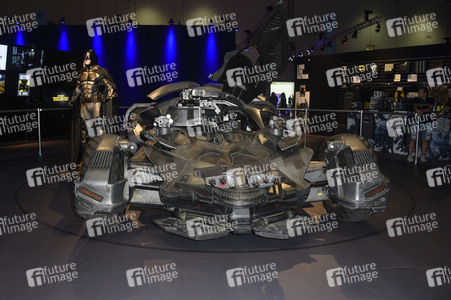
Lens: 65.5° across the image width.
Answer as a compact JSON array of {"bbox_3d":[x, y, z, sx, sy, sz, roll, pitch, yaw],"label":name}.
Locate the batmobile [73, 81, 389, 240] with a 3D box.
[{"bbox_3d":[-0.177,-0.340,6.257,3.250,1.720,6.000,0,9,-7],"label":"batmobile"}]

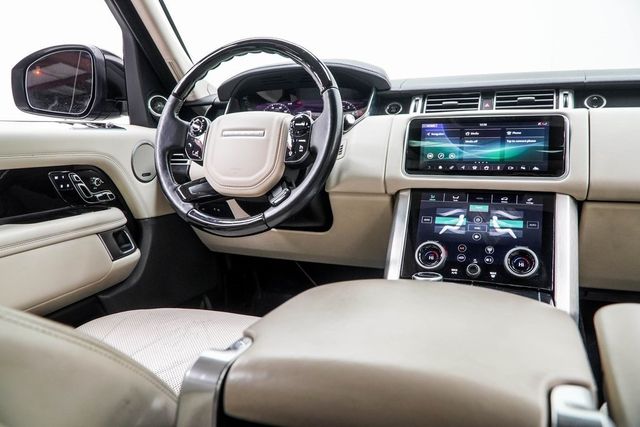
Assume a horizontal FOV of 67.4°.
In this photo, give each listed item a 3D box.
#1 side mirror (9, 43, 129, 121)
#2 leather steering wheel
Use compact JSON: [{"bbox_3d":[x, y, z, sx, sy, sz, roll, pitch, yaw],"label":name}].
[{"bbox_3d":[-0.601,-0.328,1.229,0.260,0.180,0.170,1,9,9],"label":"side mirror"},{"bbox_3d":[-0.131,-0.142,0.904,0.382,0.382,0.100,2,-11,20],"label":"leather steering wheel"}]

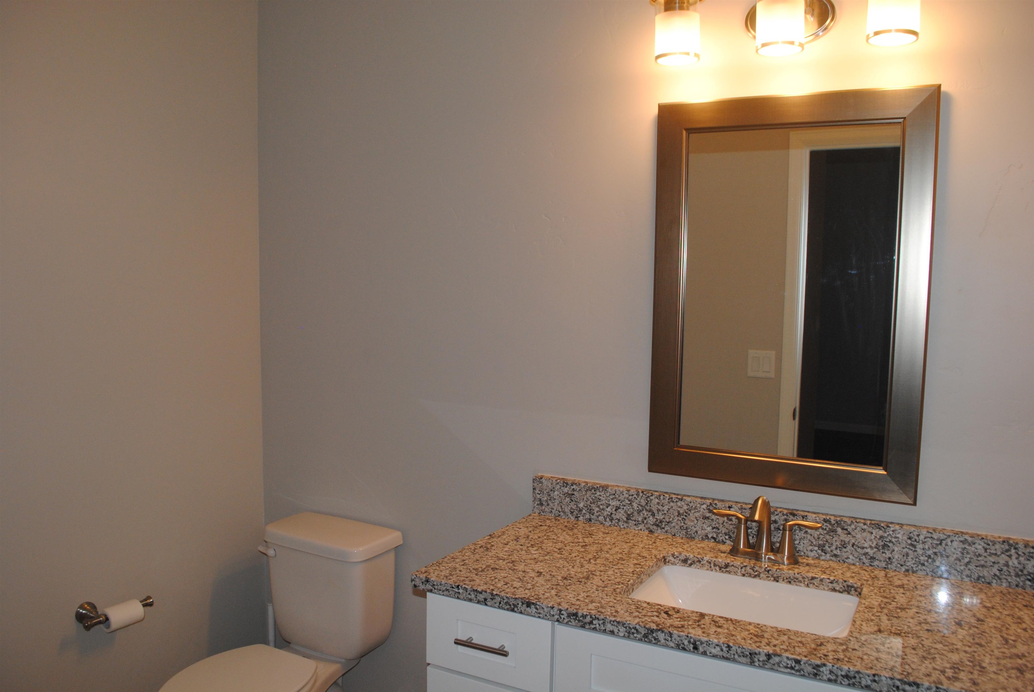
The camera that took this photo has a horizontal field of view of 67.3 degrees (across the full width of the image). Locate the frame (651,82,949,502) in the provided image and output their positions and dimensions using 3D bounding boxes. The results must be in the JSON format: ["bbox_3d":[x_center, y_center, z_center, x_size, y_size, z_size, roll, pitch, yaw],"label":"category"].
[{"bbox_3d":[0.629,-0.118,1.850,0.625,0.924,0.029,2,4,28],"label":"frame"}]

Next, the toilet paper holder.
[{"bbox_3d":[-1.138,0.742,2.181,0.097,0.061,0.213,2,4,28],"label":"toilet paper holder"}]

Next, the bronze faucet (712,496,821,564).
[{"bbox_3d":[0.559,0.422,1.777,0.246,0.152,0.153,2,4,28],"label":"bronze faucet"}]

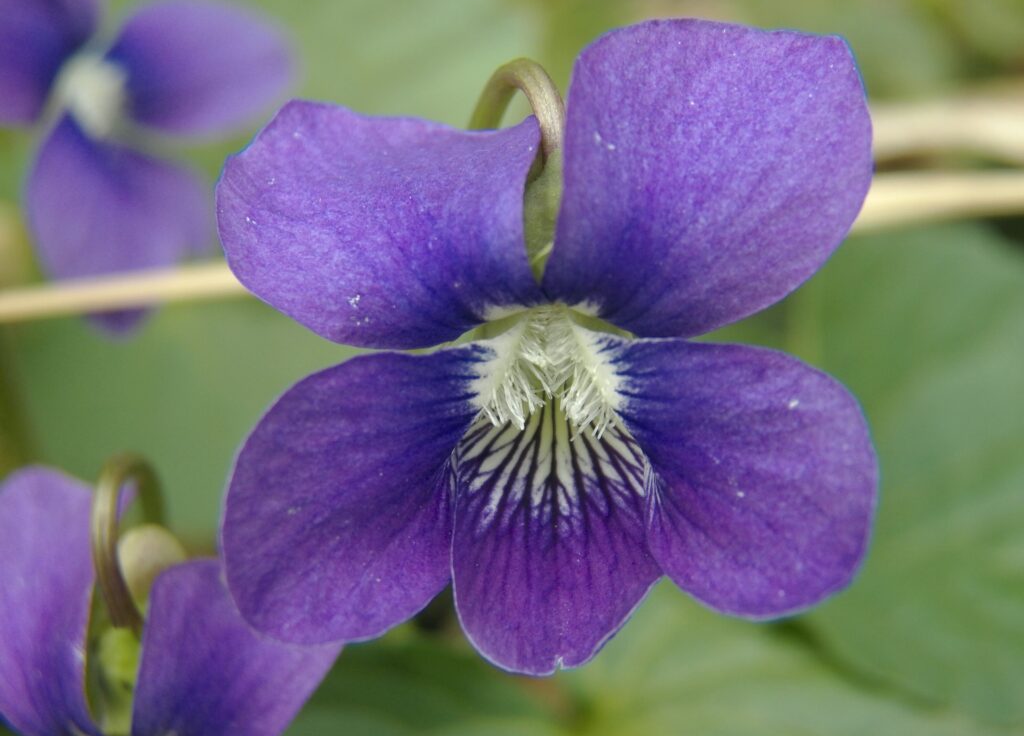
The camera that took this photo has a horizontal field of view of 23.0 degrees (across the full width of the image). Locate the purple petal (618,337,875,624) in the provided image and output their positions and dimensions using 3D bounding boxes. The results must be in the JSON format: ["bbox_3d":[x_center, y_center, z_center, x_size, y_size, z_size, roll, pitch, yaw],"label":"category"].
[{"bbox_3d":[0.010,0.005,0.105,0.011,0.011,0.004,0,0,-3],"label":"purple petal"}]

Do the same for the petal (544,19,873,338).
[{"bbox_3d":[0.008,-0.008,0.106,0.014,0.013,0.005,0,-12,-3],"label":"petal"}]

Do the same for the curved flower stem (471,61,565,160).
[{"bbox_3d":[0.000,-0.011,0.112,0.004,0.005,0.005,0,-11,0],"label":"curved flower stem"}]

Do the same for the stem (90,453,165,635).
[{"bbox_3d":[-0.018,0.008,0.119,0.003,0.005,0.008,0,73,0],"label":"stem"}]

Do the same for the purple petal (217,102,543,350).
[{"bbox_3d":[-0.006,-0.006,0.106,0.014,0.010,0.005,0,-14,6],"label":"purple petal"}]

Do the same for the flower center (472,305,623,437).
[{"bbox_3d":[0.002,0.000,0.106,0.006,0.005,0.004,0,6,0],"label":"flower center"}]

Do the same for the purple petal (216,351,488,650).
[{"bbox_3d":[-0.007,0.005,0.105,0.011,0.012,0.004,0,0,3],"label":"purple petal"}]

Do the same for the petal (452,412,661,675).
[{"bbox_3d":[0.002,0.007,0.104,0.008,0.011,0.004,0,-9,0],"label":"petal"}]

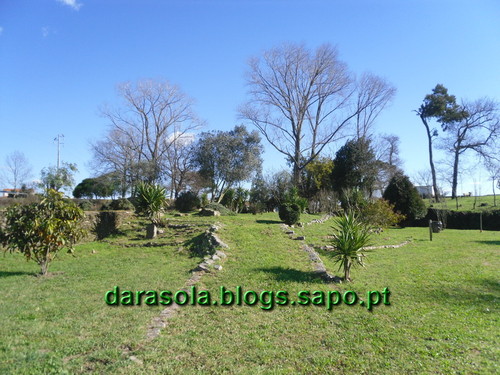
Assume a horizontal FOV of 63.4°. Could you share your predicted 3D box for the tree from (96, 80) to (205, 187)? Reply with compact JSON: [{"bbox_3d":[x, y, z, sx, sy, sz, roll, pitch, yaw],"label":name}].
[{"bbox_3d":[-9.632,-4.698,38.000,10.340,11.090,9.100,0,-1,0],"label":"tree"}]

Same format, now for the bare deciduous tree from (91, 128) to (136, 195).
[{"bbox_3d":[-14.177,-2.493,42.000,4.780,7.270,4.540,0,-1,0],"label":"bare deciduous tree"}]

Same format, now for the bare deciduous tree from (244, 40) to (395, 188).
[{"bbox_3d":[5.508,-5.549,33.000,12.570,12.570,10.680,0,-1,0],"label":"bare deciduous tree"}]

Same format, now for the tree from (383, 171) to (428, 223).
[{"bbox_3d":[8.596,0.584,22.500,2.450,2.840,2.330,0,-1,0],"label":"tree"}]

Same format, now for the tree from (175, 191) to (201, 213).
[{"bbox_3d":[-3.555,0.825,23.000,1.480,1.310,1.400,0,-1,0],"label":"tree"}]

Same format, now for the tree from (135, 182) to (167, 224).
[{"bbox_3d":[-3.322,0.568,13.500,1.070,1.470,1.010,0,-1,0],"label":"tree"}]

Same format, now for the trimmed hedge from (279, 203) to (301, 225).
[{"bbox_3d":[1.563,1.048,16.000,0.870,0.910,0.840,0,-1,0],"label":"trimmed hedge"}]

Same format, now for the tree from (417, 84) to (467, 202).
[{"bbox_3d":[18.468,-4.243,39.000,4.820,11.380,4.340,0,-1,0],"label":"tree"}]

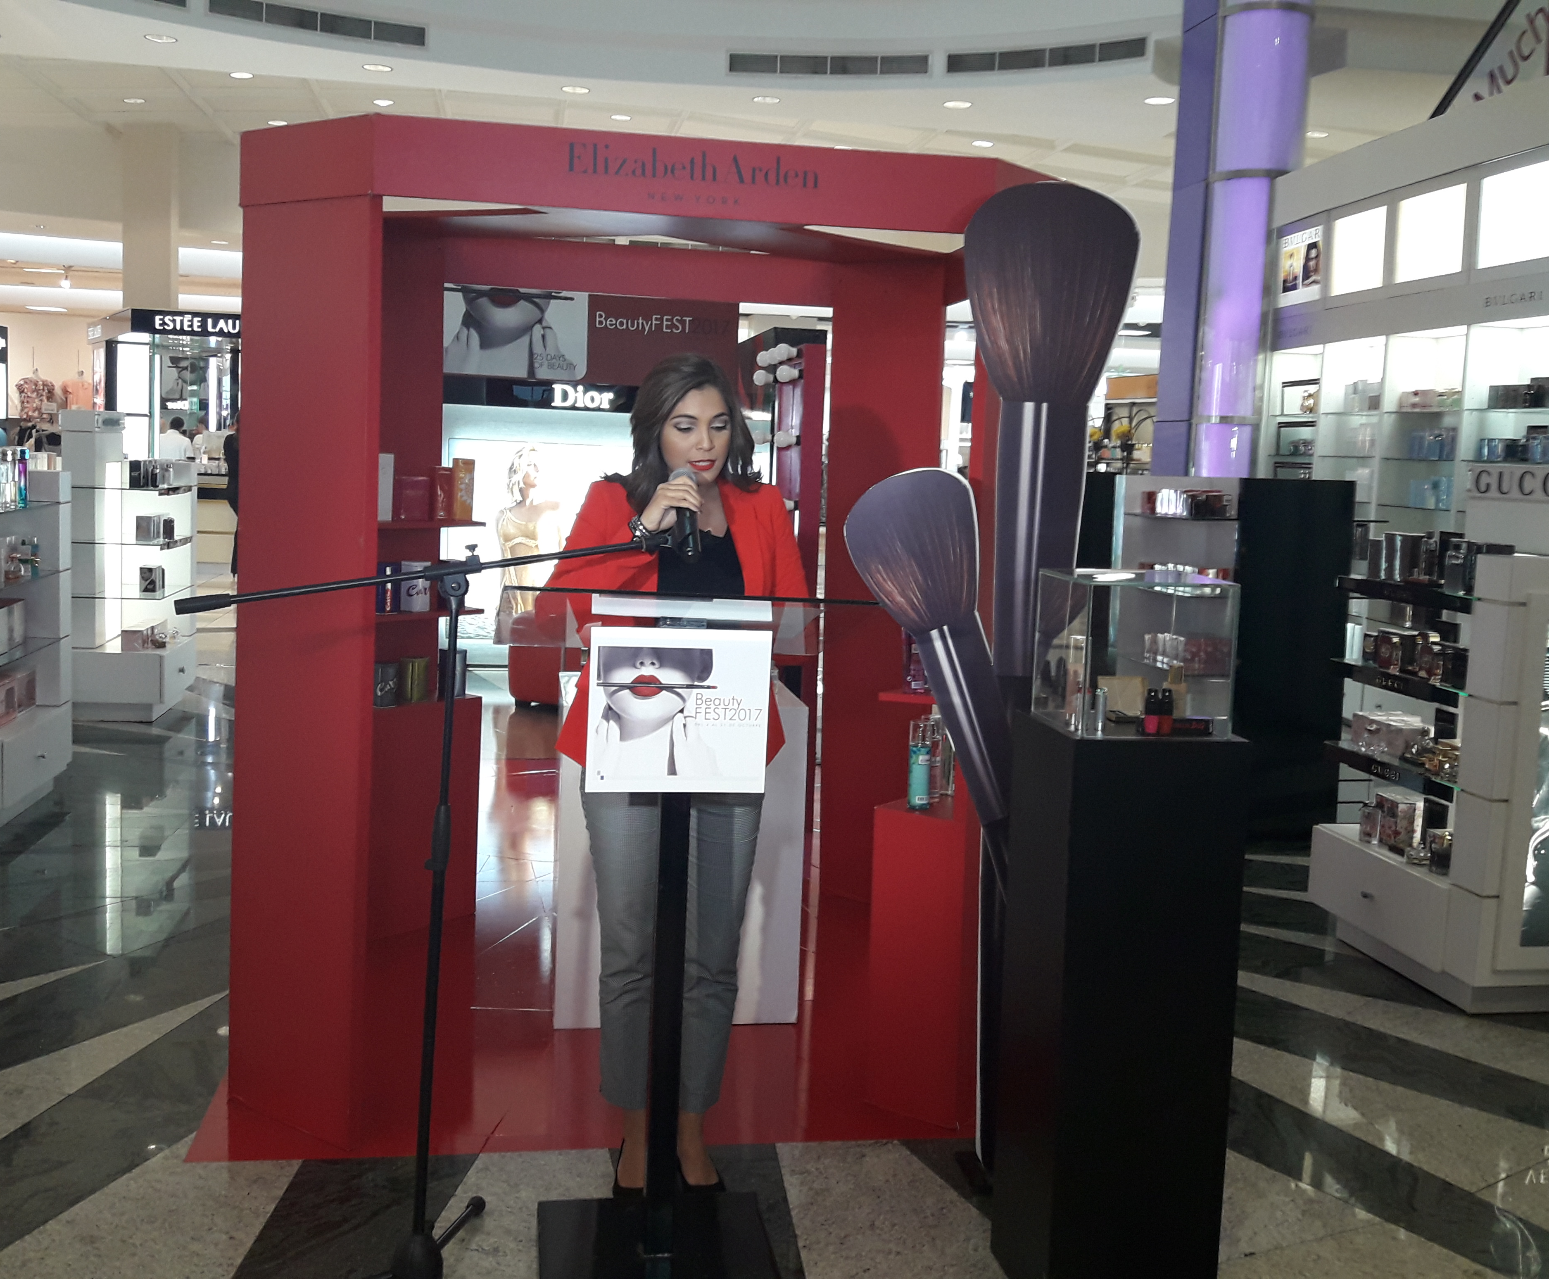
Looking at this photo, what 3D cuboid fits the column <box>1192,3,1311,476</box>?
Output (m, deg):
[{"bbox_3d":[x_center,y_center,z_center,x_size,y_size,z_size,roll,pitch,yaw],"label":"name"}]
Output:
[{"bbox_3d":[3.459,-2.271,10.165,0.700,5.000,0.700,1,8,-8],"label":"column"}]

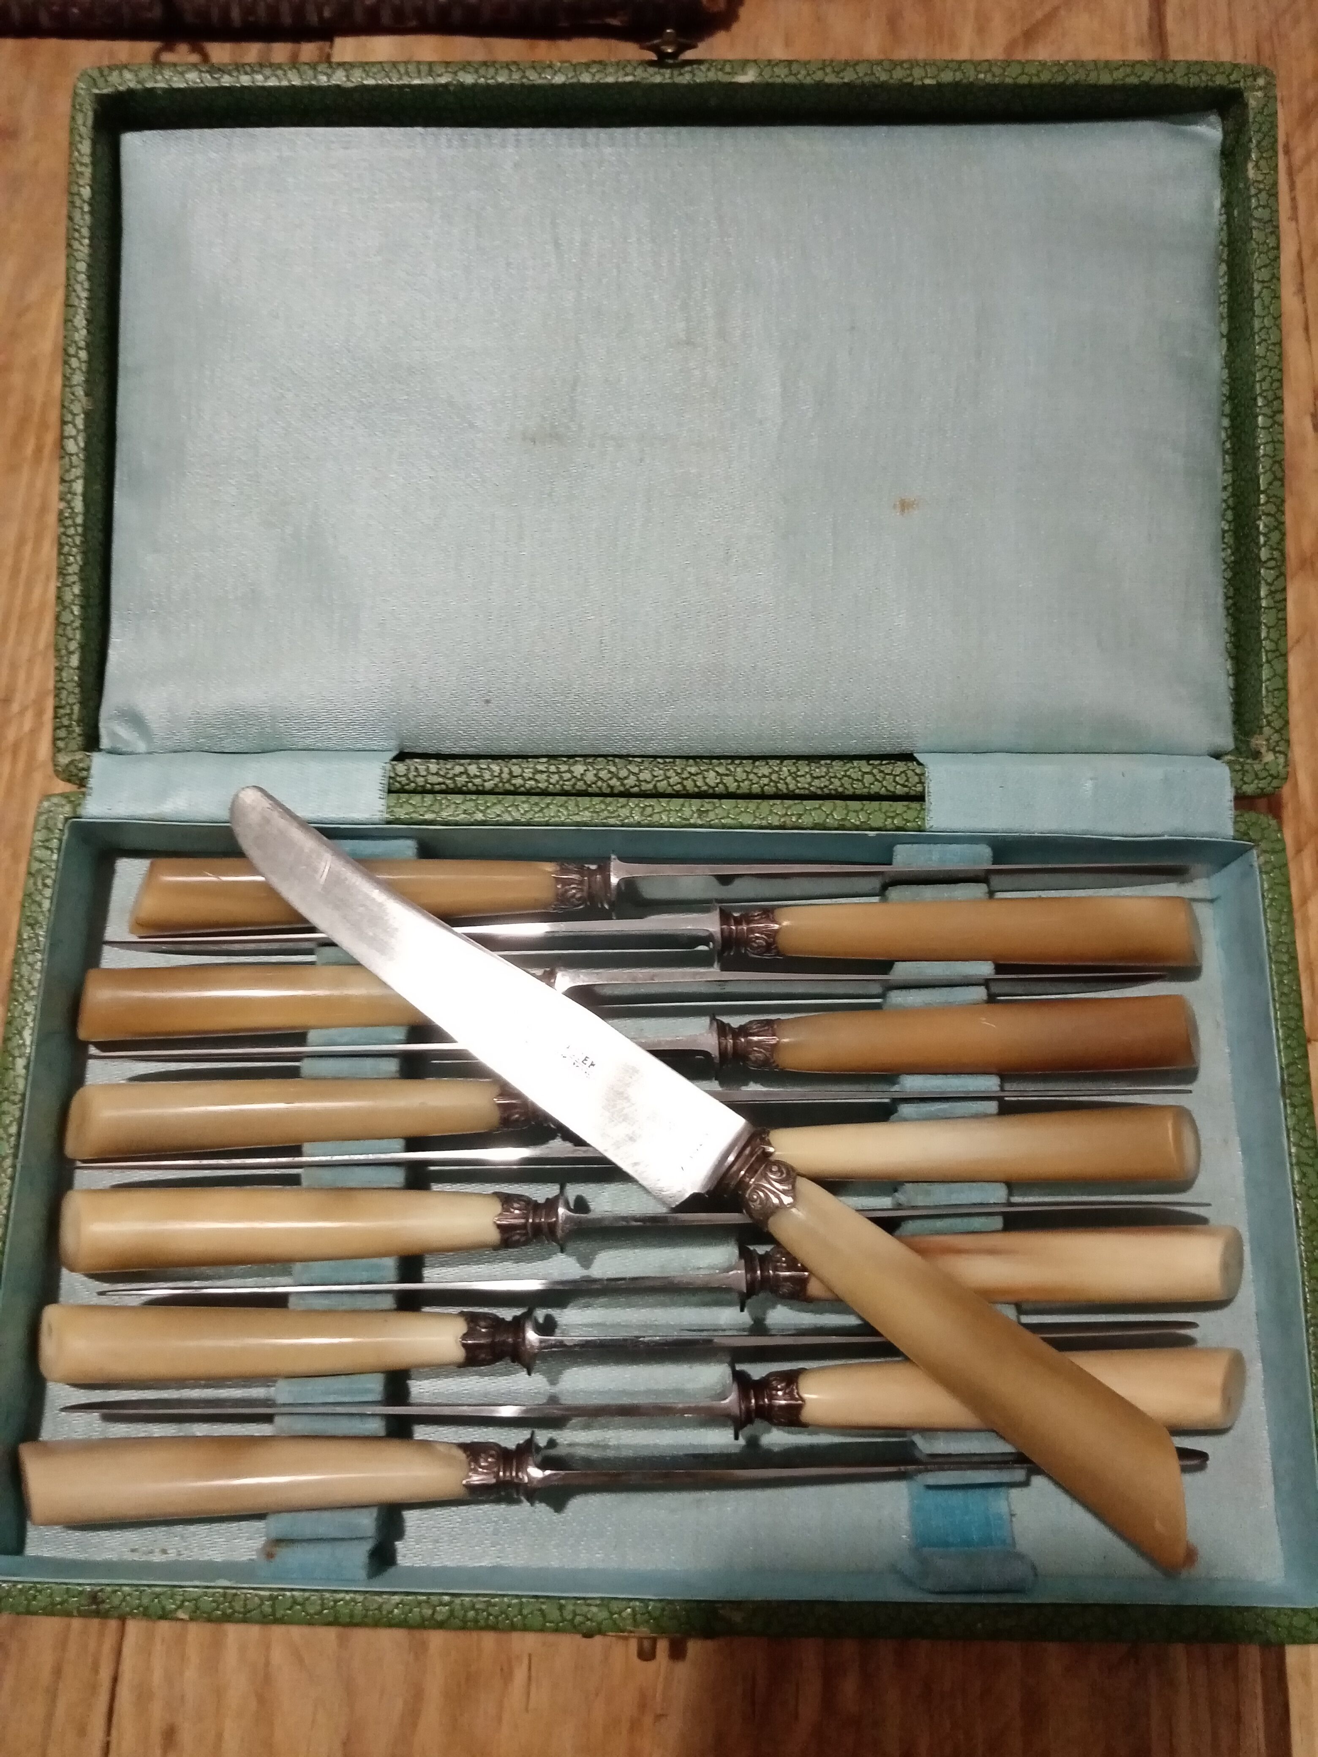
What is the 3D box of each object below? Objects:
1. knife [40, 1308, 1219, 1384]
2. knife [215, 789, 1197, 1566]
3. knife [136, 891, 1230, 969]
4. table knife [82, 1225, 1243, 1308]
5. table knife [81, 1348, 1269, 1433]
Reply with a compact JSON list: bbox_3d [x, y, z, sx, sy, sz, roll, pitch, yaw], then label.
[{"bbox_3d":[-0.009,0.089,0.258,0.224,0.022,0.014,-1,74,0],"label":"knife"},{"bbox_3d":[0.004,0.049,0.251,0.227,0.014,0.022,35,78,10],"label":"knife"},{"bbox_3d":[0.000,0.013,0.279,0.226,0.022,0.014,-1,74,0],"label":"knife"},{"bbox_3d":[0.003,0.079,0.260,0.223,0.022,0.014,-1,74,0],"label":"table knife"},{"bbox_3d":[0.000,0.100,0.254,0.225,0.022,0.014,-1,74,0],"label":"table knife"}]

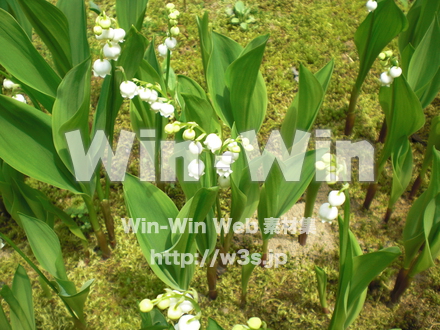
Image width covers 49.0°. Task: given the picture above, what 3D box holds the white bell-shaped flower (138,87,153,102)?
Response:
[{"bbox_3d":[-0.052,-0.049,0.335,0.010,0.009,0.010,-6,37,-8],"label":"white bell-shaped flower"}]

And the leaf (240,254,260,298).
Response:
[{"bbox_3d":[0.023,0.085,0.368,0.014,0.046,0.011,9,38,-7],"label":"leaf"}]

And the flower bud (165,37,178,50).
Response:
[{"bbox_3d":[-0.041,-0.102,0.405,0.010,0.009,0.010,-4,37,-5],"label":"flower bud"}]

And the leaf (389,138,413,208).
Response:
[{"bbox_3d":[0.158,0.007,0.425,0.018,0.077,0.015,16,40,20],"label":"leaf"}]

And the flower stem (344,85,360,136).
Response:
[{"bbox_3d":[0.121,-0.048,0.436,0.006,0.052,0.006,12,39,14],"label":"flower stem"}]

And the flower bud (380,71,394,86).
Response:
[{"bbox_3d":[0.137,-0.070,0.395,0.010,0.011,0.010,13,39,17],"label":"flower bud"}]

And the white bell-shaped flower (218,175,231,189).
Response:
[{"bbox_3d":[0.003,0.010,0.310,0.009,0.009,0.009,0,40,0],"label":"white bell-shaped flower"}]

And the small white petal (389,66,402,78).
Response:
[{"bbox_3d":[0.140,-0.074,0.385,0.010,0.010,0.010,0,40,0],"label":"small white petal"}]

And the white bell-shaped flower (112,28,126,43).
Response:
[{"bbox_3d":[-0.053,-0.068,0.254,0.007,0.007,0.007,-14,31,0],"label":"white bell-shaped flower"}]

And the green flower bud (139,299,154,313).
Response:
[{"bbox_3d":[-0.031,0.060,0.205,0.006,0.006,0.006,-9,39,-11],"label":"green flower bud"}]

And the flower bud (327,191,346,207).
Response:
[{"bbox_3d":[0.058,0.017,0.240,0.009,0.008,0.009,11,39,14],"label":"flower bud"}]

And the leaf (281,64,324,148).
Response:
[{"bbox_3d":[0.071,-0.050,0.428,0.036,0.088,0.020,2,38,-2],"label":"leaf"}]

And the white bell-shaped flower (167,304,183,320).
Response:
[{"bbox_3d":[-0.021,0.069,0.225,0.007,0.007,0.007,-5,37,-7],"label":"white bell-shaped flower"}]

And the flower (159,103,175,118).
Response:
[{"bbox_3d":[-0.038,-0.039,0.345,0.011,0.009,0.011,-4,37,-6],"label":"flower"}]

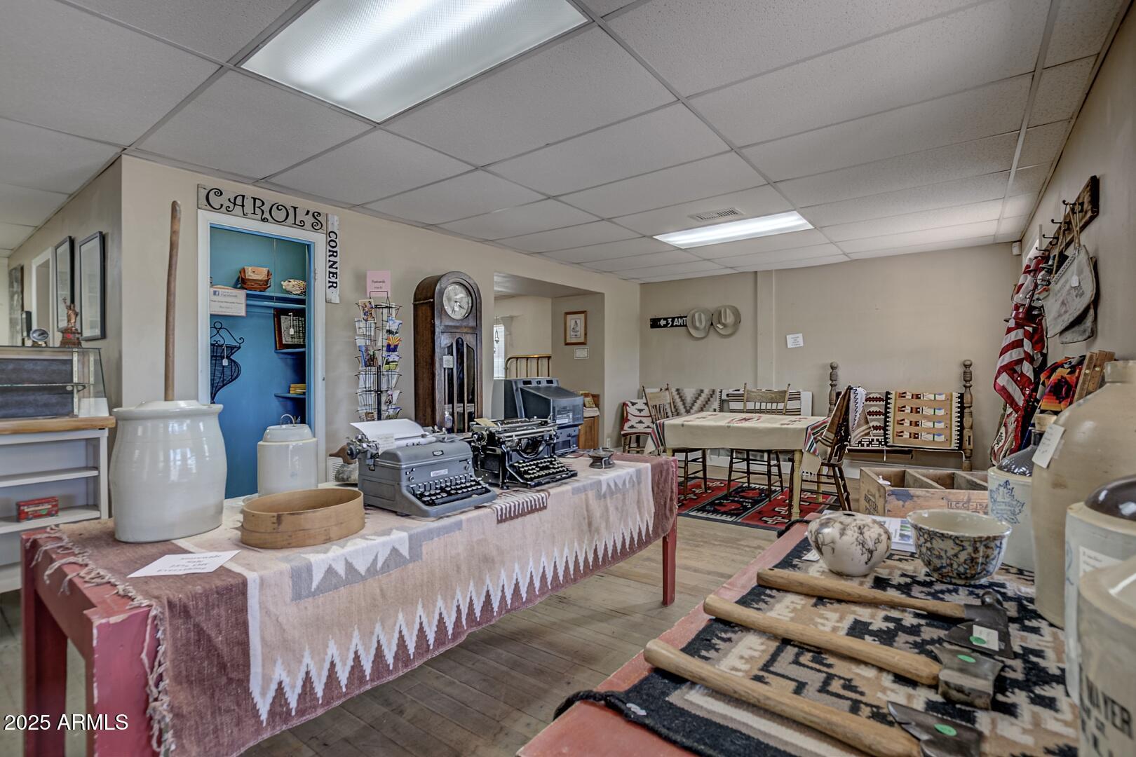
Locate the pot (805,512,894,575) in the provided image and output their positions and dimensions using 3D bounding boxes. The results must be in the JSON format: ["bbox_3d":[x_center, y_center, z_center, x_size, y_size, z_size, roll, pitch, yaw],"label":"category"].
[{"bbox_3d":[0.660,0.387,1.120,0.174,0.133,0.174,0,1,0],"label":"pot"}]

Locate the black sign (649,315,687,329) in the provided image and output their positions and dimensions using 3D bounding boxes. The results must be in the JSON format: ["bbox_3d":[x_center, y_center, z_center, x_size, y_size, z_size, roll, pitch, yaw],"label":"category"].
[{"bbox_3d":[1.555,-0.720,5.912,1.129,0.137,0.020,0,1,31],"label":"black sign"}]

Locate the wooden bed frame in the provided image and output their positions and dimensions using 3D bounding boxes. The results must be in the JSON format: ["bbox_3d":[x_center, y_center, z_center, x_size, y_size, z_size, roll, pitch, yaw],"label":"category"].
[{"bbox_3d":[3.420,0.457,4.920,1.210,1.280,0.100,0,0,34],"label":"wooden bed frame"}]

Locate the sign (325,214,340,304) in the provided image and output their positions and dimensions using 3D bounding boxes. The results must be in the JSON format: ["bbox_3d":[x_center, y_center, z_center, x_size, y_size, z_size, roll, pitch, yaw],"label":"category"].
[{"bbox_3d":[-1.601,-0.817,3.237,0.020,0.595,0.095,1,1,40],"label":"sign"}]

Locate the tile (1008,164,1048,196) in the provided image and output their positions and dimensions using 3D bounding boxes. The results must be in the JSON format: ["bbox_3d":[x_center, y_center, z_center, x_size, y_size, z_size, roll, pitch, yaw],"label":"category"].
[{"bbox_3d":[2.867,-1.236,2.946,0.172,0.016,0.616,0,1,40],"label":"tile"}]

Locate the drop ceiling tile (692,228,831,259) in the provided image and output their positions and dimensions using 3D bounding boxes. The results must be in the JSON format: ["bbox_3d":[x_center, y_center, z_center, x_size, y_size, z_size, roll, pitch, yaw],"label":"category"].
[{"bbox_3d":[1.870,-1.307,4.676,1.210,0.020,0.610,0,0,37],"label":"drop ceiling tile"}]

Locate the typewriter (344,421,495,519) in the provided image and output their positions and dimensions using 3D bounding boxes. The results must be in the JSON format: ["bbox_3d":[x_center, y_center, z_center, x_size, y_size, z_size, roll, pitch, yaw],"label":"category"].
[{"bbox_3d":[-0.483,0.288,1.611,0.350,0.250,0.370,1,1,42],"label":"typewriter"}]

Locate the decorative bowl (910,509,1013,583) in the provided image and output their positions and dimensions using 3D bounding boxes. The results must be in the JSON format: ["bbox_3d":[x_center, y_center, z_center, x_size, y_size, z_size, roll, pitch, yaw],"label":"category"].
[{"bbox_3d":[0.752,0.327,0.915,0.158,0.103,0.158,0,0,38],"label":"decorative bowl"}]

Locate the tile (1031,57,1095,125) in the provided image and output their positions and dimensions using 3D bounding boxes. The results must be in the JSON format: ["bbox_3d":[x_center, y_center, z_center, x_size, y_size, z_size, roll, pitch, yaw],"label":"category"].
[{"bbox_3d":[2.089,-1.211,2.016,0.165,0.016,0.610,0,1,40],"label":"tile"}]

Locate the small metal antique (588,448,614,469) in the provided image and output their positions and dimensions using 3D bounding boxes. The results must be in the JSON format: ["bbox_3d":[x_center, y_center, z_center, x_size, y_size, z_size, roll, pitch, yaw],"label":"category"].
[{"bbox_3d":[0.160,0.373,2.249,0.120,0.076,0.115,-1,2,-30],"label":"small metal antique"}]

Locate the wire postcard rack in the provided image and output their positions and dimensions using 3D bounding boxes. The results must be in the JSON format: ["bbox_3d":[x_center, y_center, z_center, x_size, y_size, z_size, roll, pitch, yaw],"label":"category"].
[{"bbox_3d":[-1.204,0.285,3.000,0.280,1.683,0.280,1,1,40],"label":"wire postcard rack"}]

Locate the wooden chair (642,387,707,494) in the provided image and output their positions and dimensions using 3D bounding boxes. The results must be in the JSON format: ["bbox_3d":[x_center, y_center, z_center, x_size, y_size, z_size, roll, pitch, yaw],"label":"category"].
[{"bbox_3d":[1.032,0.577,4.514,0.500,1.010,0.430,1,1,43],"label":"wooden chair"}]

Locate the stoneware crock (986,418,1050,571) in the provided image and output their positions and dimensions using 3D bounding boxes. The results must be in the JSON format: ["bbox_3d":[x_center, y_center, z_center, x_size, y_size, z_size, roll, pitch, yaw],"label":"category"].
[{"bbox_3d":[0.985,0.228,0.977,0.177,0.303,0.177,0,0,-10],"label":"stoneware crock"}]

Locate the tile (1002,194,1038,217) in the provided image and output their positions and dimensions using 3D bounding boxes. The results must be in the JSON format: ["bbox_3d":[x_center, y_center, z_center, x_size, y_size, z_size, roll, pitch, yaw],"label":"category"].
[{"bbox_3d":[3.420,-1.303,3.590,0.190,0.020,0.620,0,0,39],"label":"tile"}]

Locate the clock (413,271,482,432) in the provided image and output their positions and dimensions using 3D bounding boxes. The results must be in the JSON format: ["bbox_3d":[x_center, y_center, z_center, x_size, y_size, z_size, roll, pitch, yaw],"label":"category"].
[{"bbox_3d":[-0.950,0.143,3.769,0.290,1.935,0.445,1,1,40],"label":"clock"}]

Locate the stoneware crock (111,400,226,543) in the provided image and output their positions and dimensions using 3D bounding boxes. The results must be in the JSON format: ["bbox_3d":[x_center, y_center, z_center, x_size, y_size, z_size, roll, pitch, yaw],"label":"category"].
[{"bbox_3d":[-1.115,0.243,1.333,0.249,0.360,0.249,-1,1,-40],"label":"stoneware crock"}]

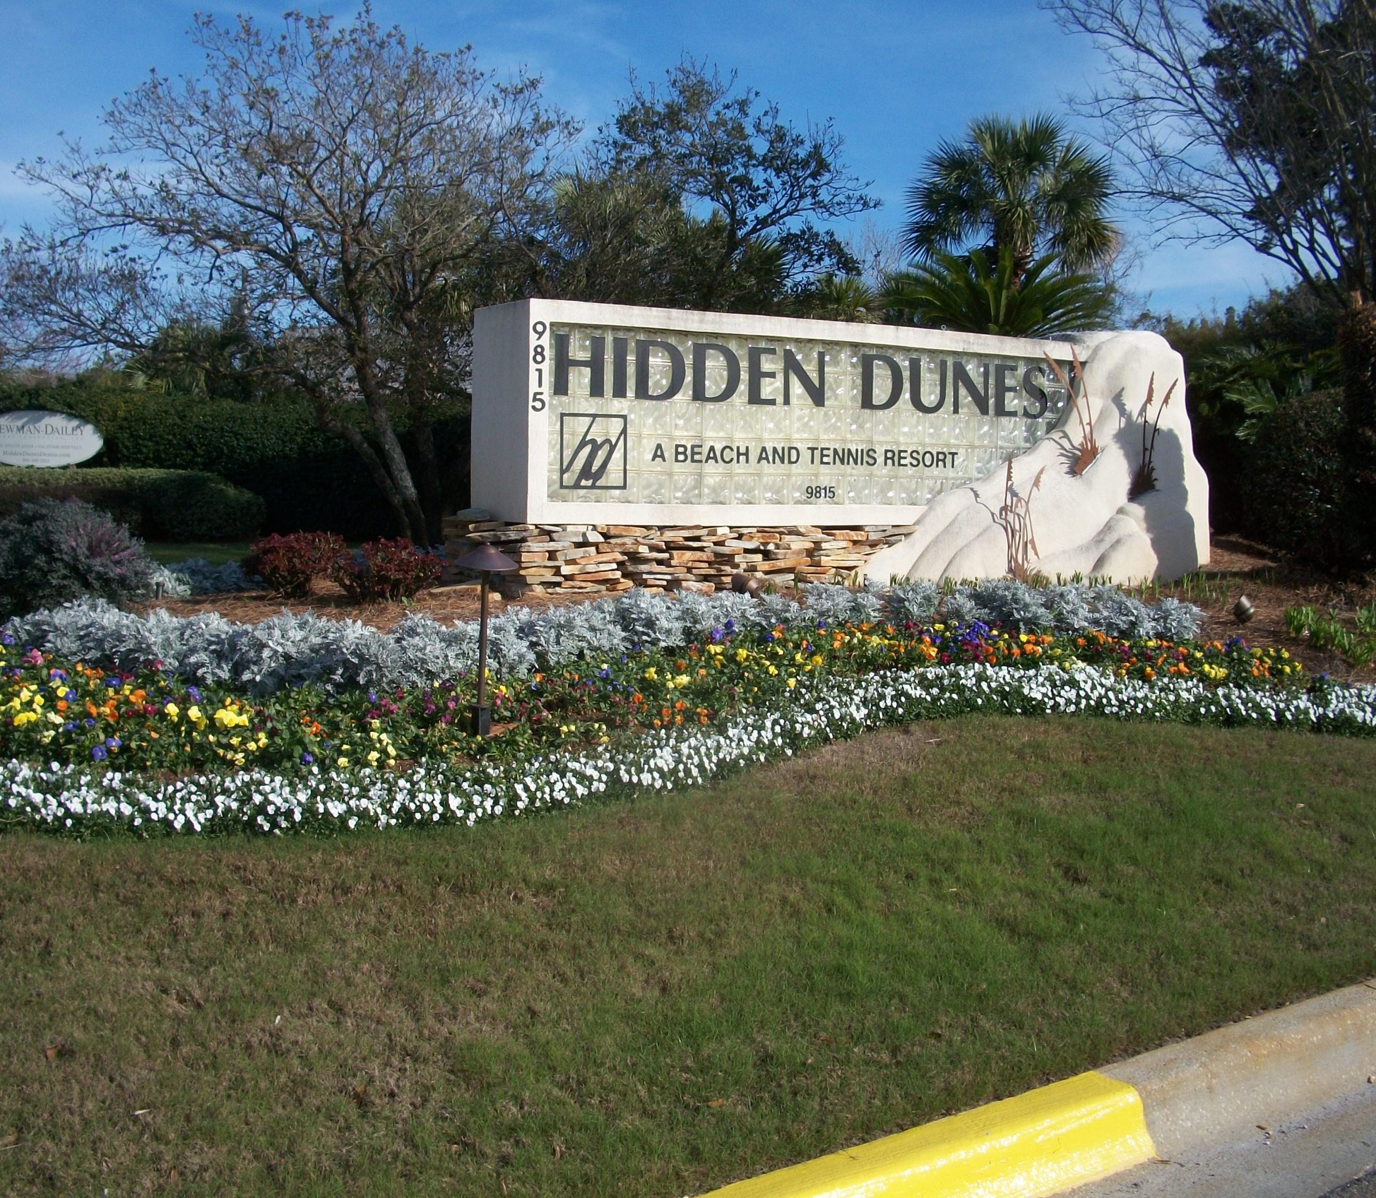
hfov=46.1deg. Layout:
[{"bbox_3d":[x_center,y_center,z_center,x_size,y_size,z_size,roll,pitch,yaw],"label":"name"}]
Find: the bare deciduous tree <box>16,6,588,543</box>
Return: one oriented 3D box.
[{"bbox_3d":[-3.580,-2.879,14.500,5.050,4.896,4.900,1,4,0],"label":"bare deciduous tree"}]

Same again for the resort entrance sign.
[{"bbox_3d":[0.728,-1.058,9.907,4.150,1.188,0.700,-2,4,-32],"label":"resort entrance sign"}]

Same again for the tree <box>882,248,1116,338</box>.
[{"bbox_3d":[2.429,-1.514,12.600,1.950,2.453,1.950,1,4,0],"label":"tree"}]

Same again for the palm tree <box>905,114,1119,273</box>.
[{"bbox_3d":[3.609,-2.976,18.000,2.400,4.854,2.400,1,4,0],"label":"palm tree"}]

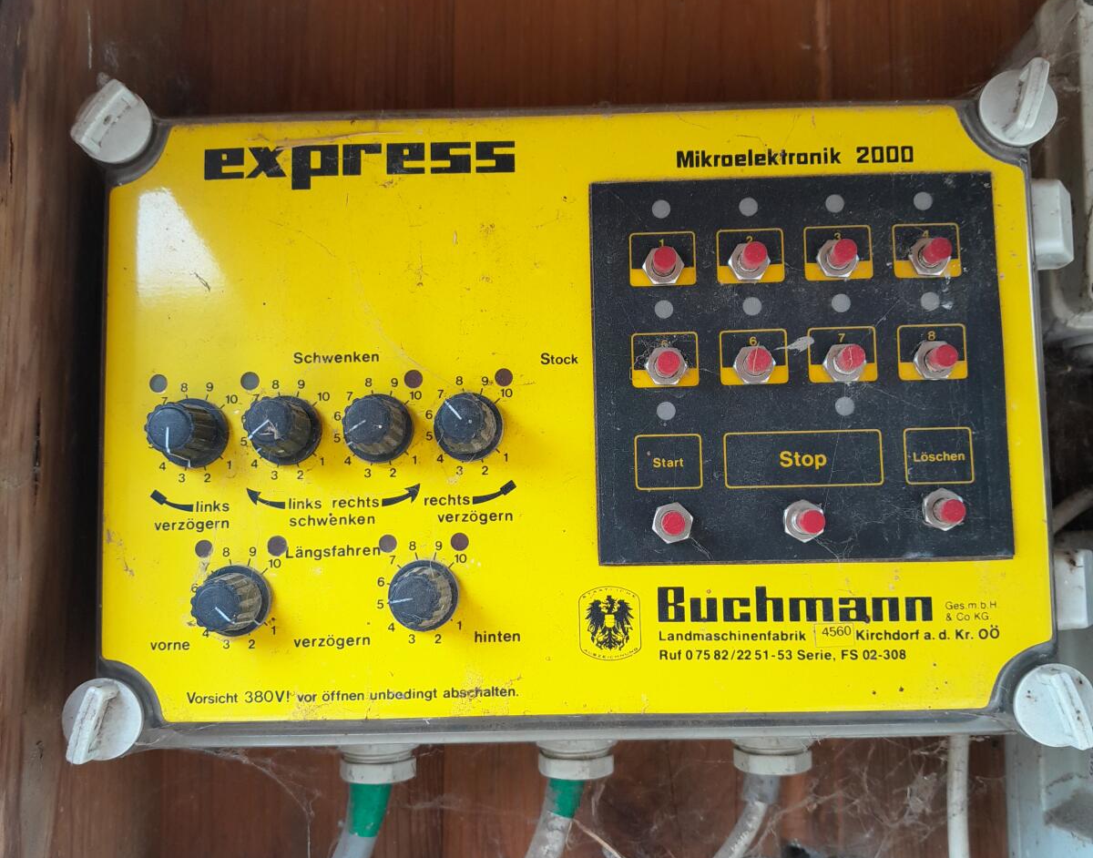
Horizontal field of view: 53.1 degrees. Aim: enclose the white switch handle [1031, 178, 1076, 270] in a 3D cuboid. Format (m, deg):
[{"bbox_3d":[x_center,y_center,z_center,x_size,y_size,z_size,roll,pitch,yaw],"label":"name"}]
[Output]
[{"bbox_3d":[0.145,-0.058,0.314,0.017,0.022,0.017,-1,-5,1],"label":"white switch handle"}]

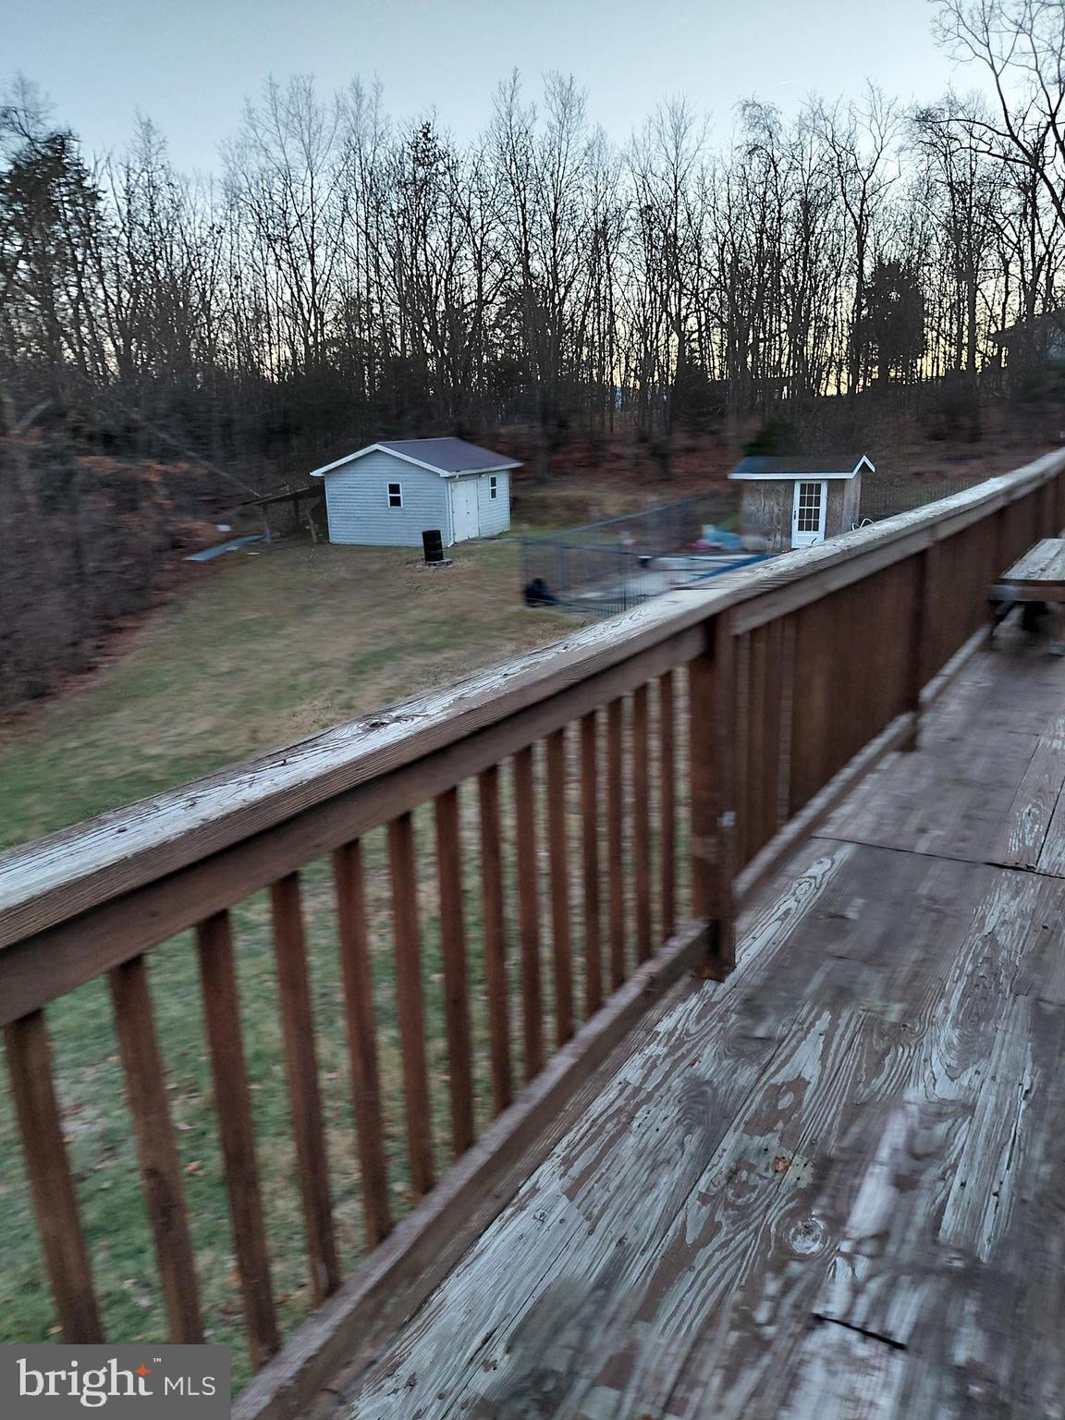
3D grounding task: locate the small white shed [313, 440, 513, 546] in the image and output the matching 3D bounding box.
[{"bbox_3d":[-4.065,-8.068,37.576,5.610,3.481,5.731,5,17,24],"label":"small white shed"}]

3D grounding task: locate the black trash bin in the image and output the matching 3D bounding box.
[{"bbox_3d":[-3.088,-5.080,31.900,0.590,0.880,0.590,-2,16,0],"label":"black trash bin"}]

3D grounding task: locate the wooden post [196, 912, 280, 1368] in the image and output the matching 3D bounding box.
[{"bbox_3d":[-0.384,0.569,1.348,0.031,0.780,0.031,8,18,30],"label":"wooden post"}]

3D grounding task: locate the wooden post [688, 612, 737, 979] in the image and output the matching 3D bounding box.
[{"bbox_3d":[0.462,0.234,2.613,0.089,0.987,0.089,8,18,30],"label":"wooden post"}]

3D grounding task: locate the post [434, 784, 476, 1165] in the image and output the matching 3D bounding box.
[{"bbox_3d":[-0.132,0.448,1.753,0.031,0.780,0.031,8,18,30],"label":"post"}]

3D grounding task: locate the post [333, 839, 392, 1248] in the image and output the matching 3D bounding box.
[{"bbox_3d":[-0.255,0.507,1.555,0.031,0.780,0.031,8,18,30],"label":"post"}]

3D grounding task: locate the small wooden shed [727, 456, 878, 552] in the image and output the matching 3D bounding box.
[{"bbox_3d":[8.324,-6.458,31.739,3.696,2.667,3.043,7,18,28],"label":"small wooden shed"}]

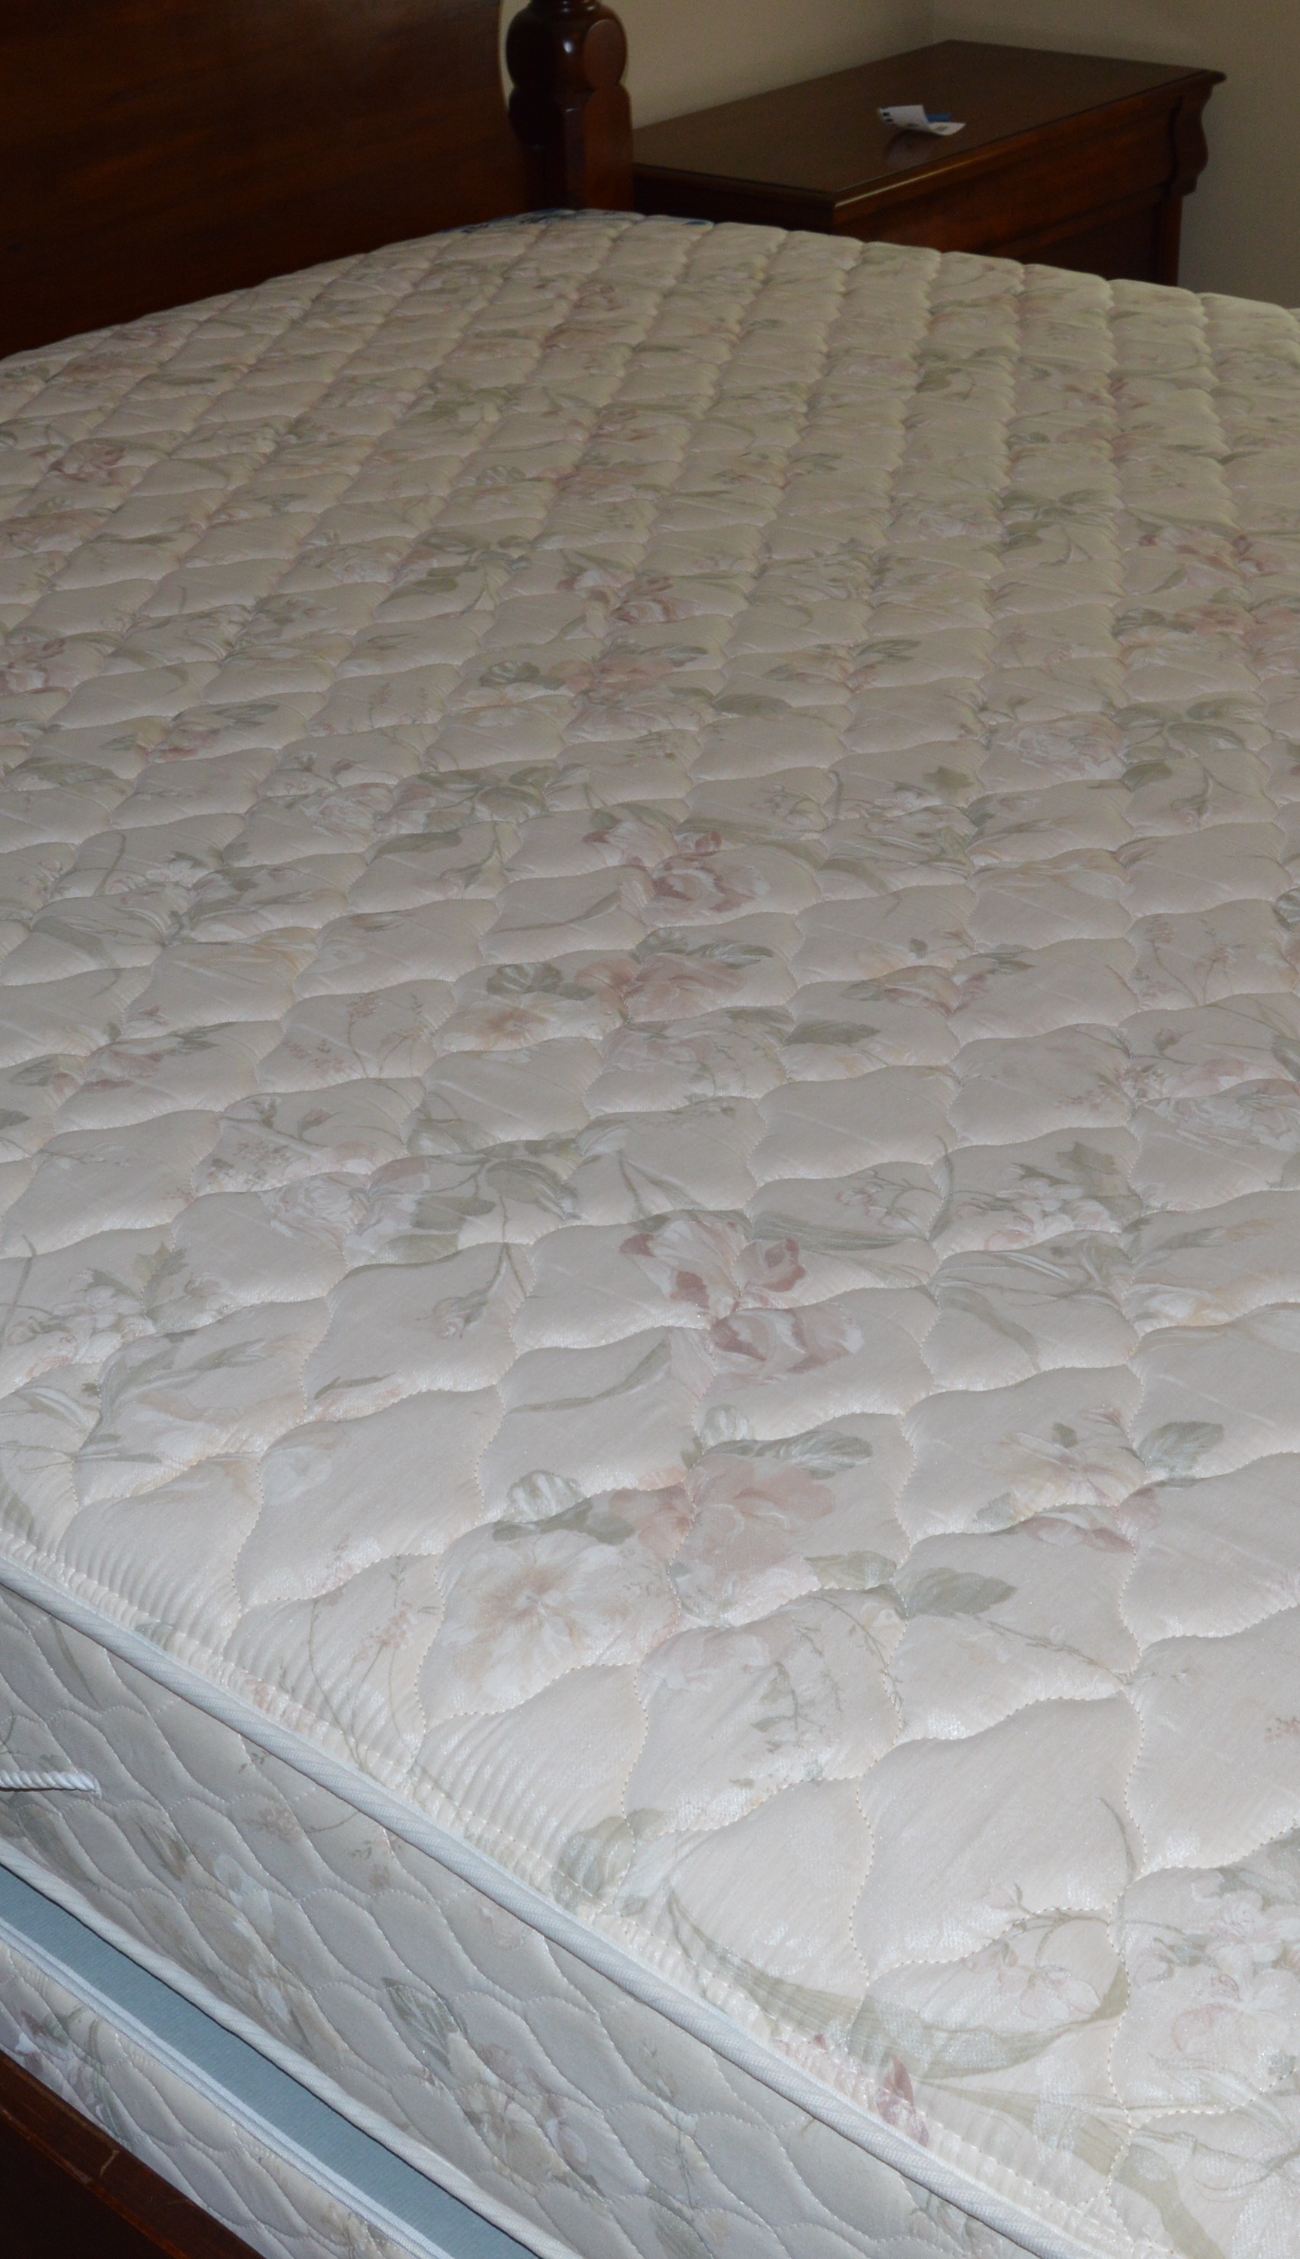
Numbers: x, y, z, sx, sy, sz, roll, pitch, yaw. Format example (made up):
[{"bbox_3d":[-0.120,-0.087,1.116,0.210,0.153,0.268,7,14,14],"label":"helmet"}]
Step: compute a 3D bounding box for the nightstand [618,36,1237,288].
[{"bbox_3d":[0.343,-1.027,3.546,0.436,0.742,0.862,25,42,34],"label":"nightstand"}]

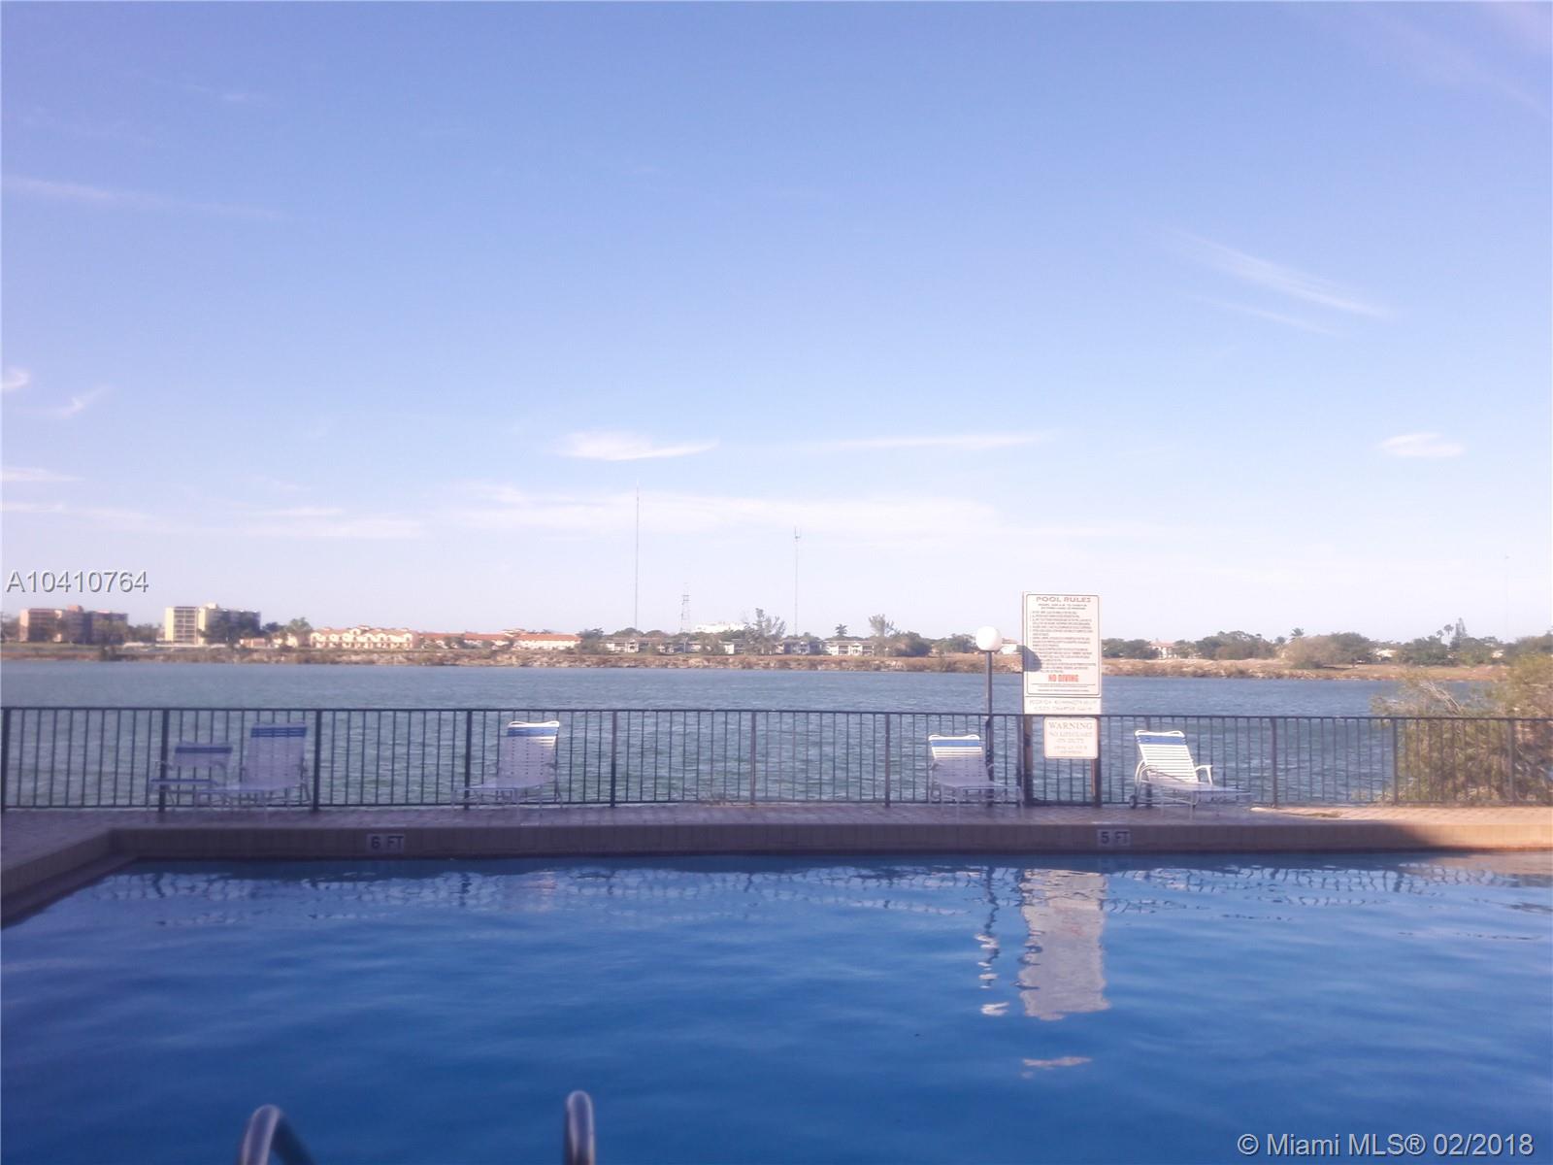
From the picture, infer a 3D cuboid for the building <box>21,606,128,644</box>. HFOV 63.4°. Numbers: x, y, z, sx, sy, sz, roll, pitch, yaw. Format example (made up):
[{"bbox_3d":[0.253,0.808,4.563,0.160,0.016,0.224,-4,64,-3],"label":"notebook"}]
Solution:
[{"bbox_3d":[-357.582,21.943,640.000,15.000,19.500,45.000,-2,-5,40],"label":"building"}]

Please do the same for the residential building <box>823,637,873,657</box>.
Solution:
[{"bbox_3d":[32.770,30.137,580.000,22.000,7.800,12.000,1,-4,-10],"label":"residential building"}]

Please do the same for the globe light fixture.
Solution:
[{"bbox_3d":[2.332,1.466,13.800,0.285,1.980,0.285,1,-3,0],"label":"globe light fixture"}]

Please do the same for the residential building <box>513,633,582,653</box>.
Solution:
[{"bbox_3d":[-107.982,28.377,590.000,33.000,9.000,13.000,1,-4,-12],"label":"residential building"}]

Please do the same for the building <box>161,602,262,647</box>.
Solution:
[{"bbox_3d":[-287.734,21.634,640.000,15.000,21.000,43.000,-2,-5,40],"label":"building"}]

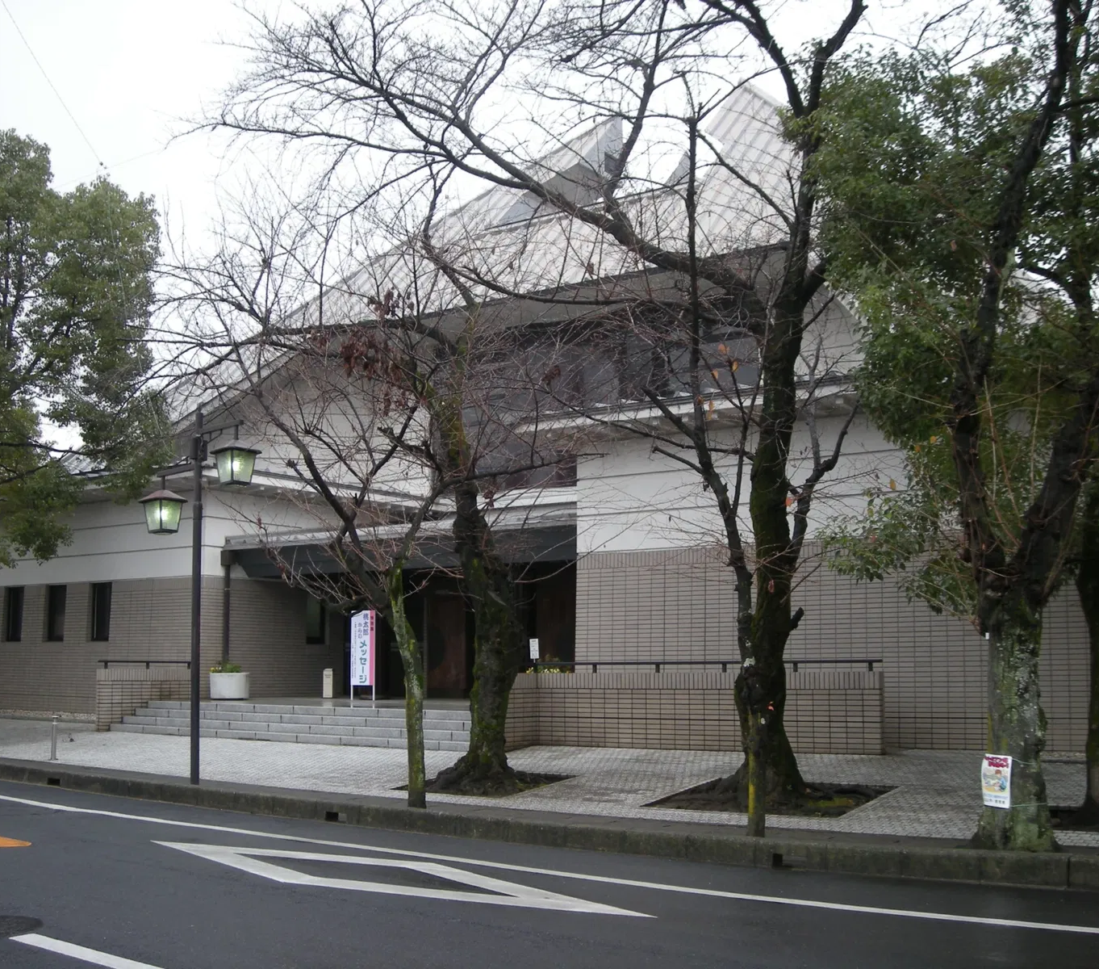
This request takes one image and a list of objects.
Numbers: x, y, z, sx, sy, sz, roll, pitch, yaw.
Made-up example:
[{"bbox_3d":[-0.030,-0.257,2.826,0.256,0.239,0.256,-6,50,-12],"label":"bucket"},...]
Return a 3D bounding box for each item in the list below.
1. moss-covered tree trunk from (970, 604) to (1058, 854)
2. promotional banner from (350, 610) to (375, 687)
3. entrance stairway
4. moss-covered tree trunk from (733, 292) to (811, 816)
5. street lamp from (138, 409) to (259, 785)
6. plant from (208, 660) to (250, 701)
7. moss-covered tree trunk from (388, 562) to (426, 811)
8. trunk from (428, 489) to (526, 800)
[{"bbox_3d":[3.379,1.746,9.600,0.570,1.777,0.550,-3,-8,19],"label":"moss-covered tree trunk"},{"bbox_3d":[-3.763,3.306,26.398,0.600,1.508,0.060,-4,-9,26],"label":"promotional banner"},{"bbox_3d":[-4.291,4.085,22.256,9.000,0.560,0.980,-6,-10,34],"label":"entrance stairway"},{"bbox_3d":[2.342,0.655,13.439,0.760,5.269,0.660,-1,-8,10],"label":"moss-covered tree trunk"},{"bbox_3d":[-4.130,1.252,15.174,1.900,4.350,0.450,-7,-11,41],"label":"street lamp"},{"bbox_3d":[-6.559,4.009,26.704,0.798,0.764,0.798,2,-8,-14],"label":"plant"},{"bbox_3d":[-1.429,1.999,13.049,0.359,2.374,0.300,1,-8,-6],"label":"moss-covered tree trunk"},{"bbox_3d":[-0.824,1.762,15.203,1.094,3.506,0.950,0,-8,-3],"label":"trunk"}]

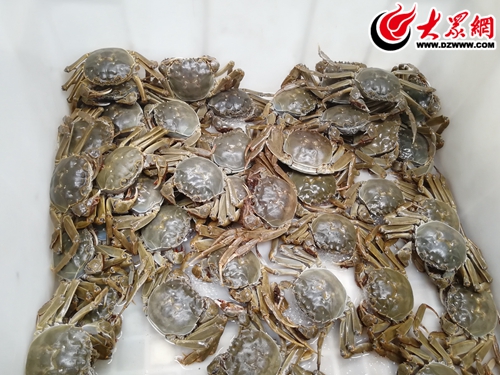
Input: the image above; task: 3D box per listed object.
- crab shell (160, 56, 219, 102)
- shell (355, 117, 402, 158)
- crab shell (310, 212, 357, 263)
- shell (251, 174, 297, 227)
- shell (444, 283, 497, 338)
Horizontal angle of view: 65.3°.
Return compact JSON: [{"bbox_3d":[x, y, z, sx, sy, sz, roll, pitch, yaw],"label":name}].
[{"bbox_3d":[-0.089,-0.164,0.598,0.068,0.028,0.060,2,90,-7],"label":"crab shell"},{"bbox_3d":[0.189,-0.074,0.577,0.057,0.027,0.063,12,68,2],"label":"shell"},{"bbox_3d":[0.115,0.066,0.532,0.061,0.027,0.056,9,63,4],"label":"crab shell"},{"bbox_3d":[0.035,0.019,0.520,0.058,0.028,0.067,10,69,18],"label":"shell"},{"bbox_3d":[0.271,0.151,0.476,0.058,0.027,0.065,2,63,6],"label":"shell"}]

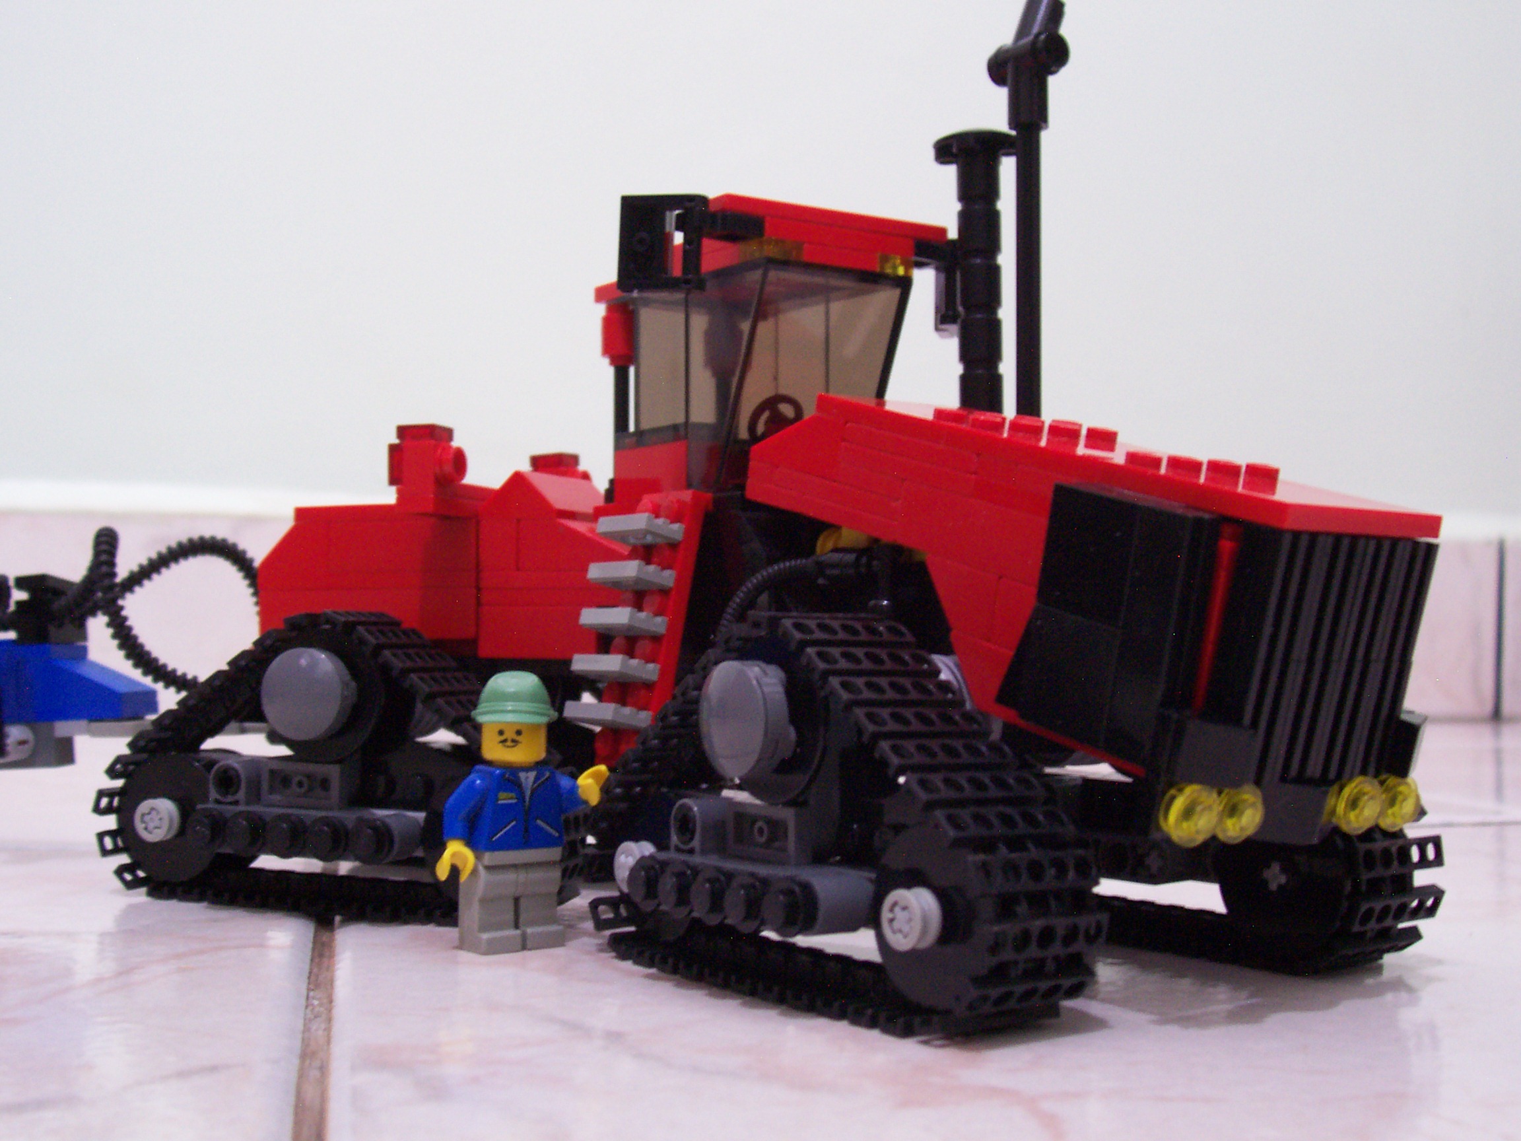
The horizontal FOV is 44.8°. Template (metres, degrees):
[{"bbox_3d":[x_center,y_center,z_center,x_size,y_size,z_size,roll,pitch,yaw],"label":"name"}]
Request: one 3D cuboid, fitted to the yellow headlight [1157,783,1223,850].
[{"bbox_3d":[0.052,0.029,0.223,0.008,0.008,0.005,0,15,-36],"label":"yellow headlight"}]

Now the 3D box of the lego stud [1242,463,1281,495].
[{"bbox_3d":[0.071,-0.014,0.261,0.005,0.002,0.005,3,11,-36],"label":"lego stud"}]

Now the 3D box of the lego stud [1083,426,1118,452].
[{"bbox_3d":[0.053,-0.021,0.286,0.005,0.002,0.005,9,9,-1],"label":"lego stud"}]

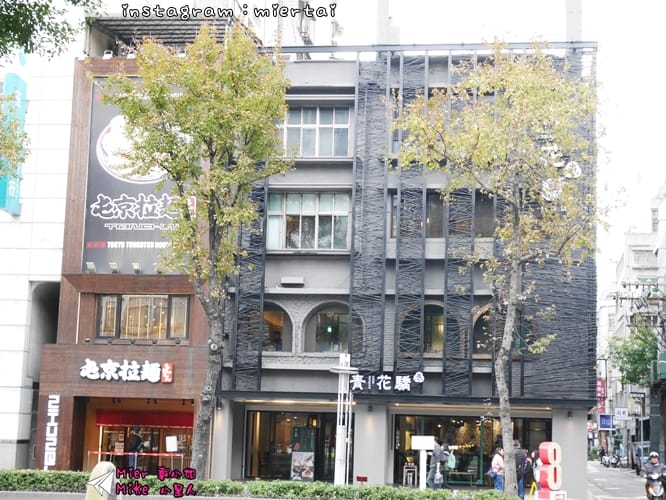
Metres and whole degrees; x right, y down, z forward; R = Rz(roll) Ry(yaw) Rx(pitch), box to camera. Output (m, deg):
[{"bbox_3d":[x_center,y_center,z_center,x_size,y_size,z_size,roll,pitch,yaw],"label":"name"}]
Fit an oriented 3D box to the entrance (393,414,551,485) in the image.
[{"bbox_3d":[4.622,6.725,41.111,5.240,2.372,0.300,1,-9,8],"label":"entrance"}]

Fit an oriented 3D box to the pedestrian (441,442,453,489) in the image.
[{"bbox_3d":[3.667,7.004,39.580,0.420,1.600,0.480,1,-9,8],"label":"pedestrian"}]

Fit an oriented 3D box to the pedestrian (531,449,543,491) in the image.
[{"bbox_3d":[6.188,6.814,37.383,0.360,1.560,0.480,3,-9,-9],"label":"pedestrian"}]

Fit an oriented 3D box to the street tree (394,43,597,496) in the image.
[{"bbox_3d":[4.559,0.447,34.509,5.767,13.005,5.479,1,-9,8],"label":"street tree"}]

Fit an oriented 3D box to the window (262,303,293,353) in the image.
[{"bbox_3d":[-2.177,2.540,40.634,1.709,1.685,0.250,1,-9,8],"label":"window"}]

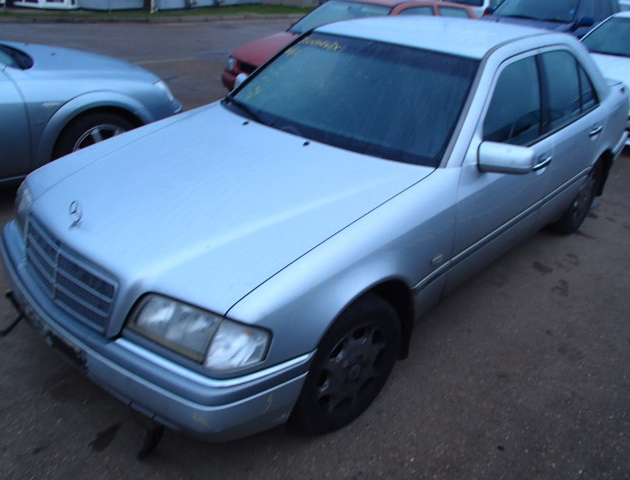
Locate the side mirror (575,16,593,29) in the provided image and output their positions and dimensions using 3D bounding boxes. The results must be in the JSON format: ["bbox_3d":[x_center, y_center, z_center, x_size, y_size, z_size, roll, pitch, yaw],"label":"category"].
[{"bbox_3d":[4.598,-3.700,8.800,0.240,0.160,0.130,25,34,36],"label":"side mirror"}]

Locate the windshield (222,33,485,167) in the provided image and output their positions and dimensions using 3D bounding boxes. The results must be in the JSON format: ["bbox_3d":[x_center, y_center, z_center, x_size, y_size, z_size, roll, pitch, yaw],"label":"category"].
[{"bbox_3d":[0.131,-0.773,2.637,1.430,0.120,0.800,25,69,36],"label":"windshield"}]

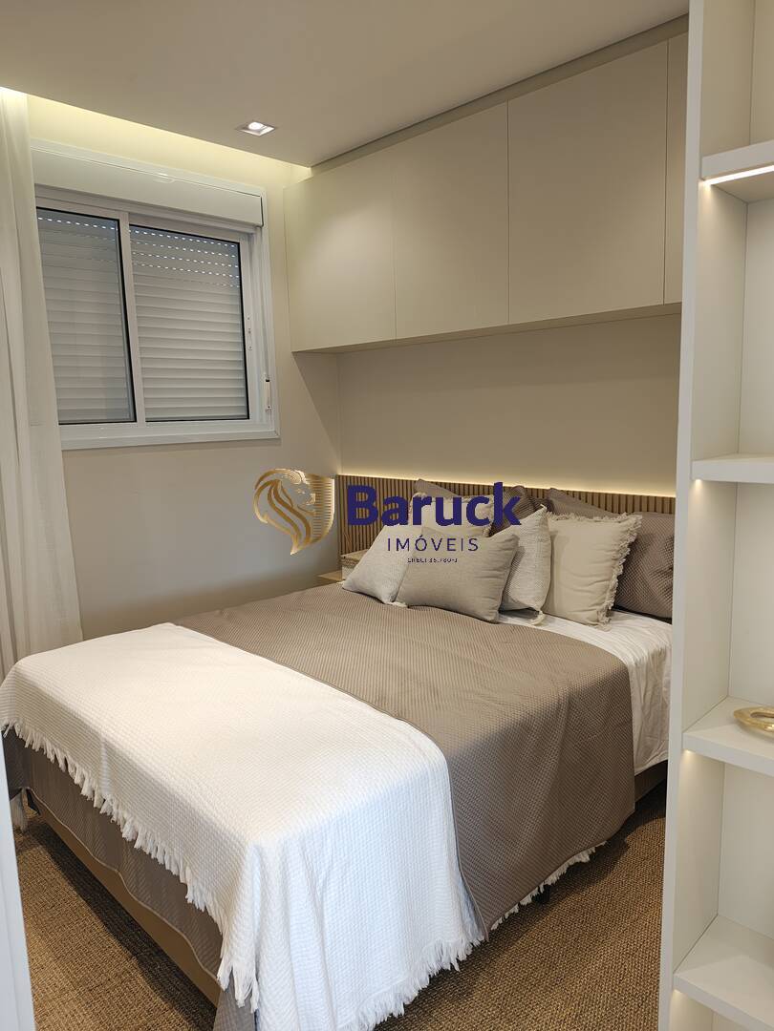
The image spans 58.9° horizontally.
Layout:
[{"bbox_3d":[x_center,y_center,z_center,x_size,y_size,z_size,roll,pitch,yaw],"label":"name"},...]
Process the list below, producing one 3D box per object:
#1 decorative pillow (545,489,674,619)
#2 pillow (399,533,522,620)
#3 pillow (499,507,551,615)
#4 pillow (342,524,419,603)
[{"bbox_3d":[0.911,0.157,2.753,0.660,0.480,0.170,7,-1,43],"label":"decorative pillow"},{"bbox_3d":[0.280,0.228,2.812,0.490,0.350,0.140,6,-20,40],"label":"pillow"},{"bbox_3d":[0.426,0.185,2.823,0.420,0.410,0.140,-6,-22,23],"label":"pillow"},{"bbox_3d":[0.012,0.195,3.139,0.140,0.420,0.430,43,-19,-31],"label":"pillow"}]

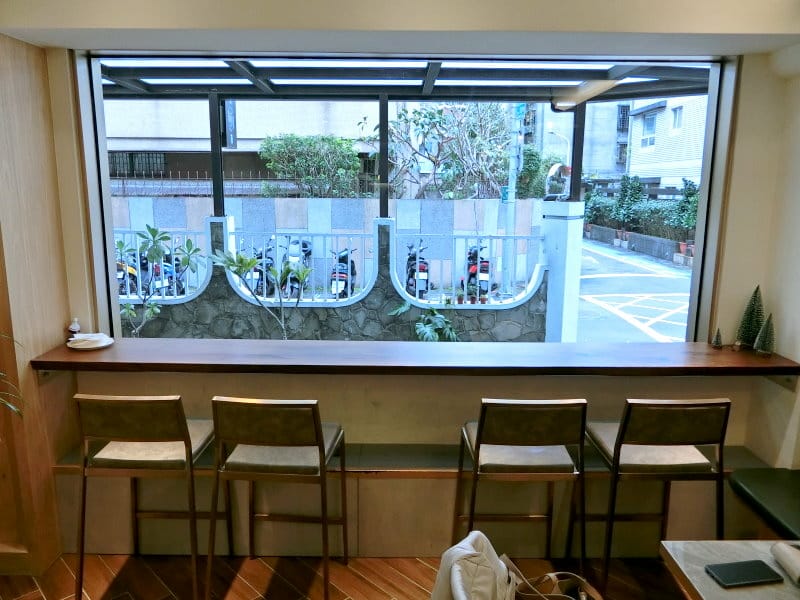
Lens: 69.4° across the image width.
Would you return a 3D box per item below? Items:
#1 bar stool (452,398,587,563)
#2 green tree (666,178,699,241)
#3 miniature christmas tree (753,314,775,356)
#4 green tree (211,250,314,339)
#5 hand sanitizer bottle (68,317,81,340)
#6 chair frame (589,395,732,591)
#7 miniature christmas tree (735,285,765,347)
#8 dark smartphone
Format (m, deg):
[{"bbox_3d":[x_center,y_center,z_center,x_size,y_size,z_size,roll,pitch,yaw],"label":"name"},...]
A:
[{"bbox_3d":[0.478,0.787,2.367,0.480,0.945,0.520,0,10,0],"label":"bar stool"},{"bbox_3d":[8.088,-2.597,16.398,0.900,1.800,0.880,0,10,0],"label":"green tree"},{"bbox_3d":[1.651,0.152,2.602,0.100,0.200,0.100,0,10,0],"label":"miniature christmas tree"},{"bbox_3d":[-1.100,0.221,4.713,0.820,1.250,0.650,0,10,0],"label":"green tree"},{"bbox_3d":[-1.531,0.148,2.719,0.054,0.120,0.048,0,10,0],"label":"hand sanitizer bottle"},{"bbox_3d":[1.005,0.789,2.375,0.480,0.945,0.520,0,10,0],"label":"chair frame"},{"bbox_3d":[1.672,0.083,2.707,0.137,0.300,0.137,0,10,0],"label":"miniature christmas tree"},{"bbox_3d":[0.845,0.673,1.417,0.157,0.011,0.075,-1,10,-8],"label":"dark smartphone"}]

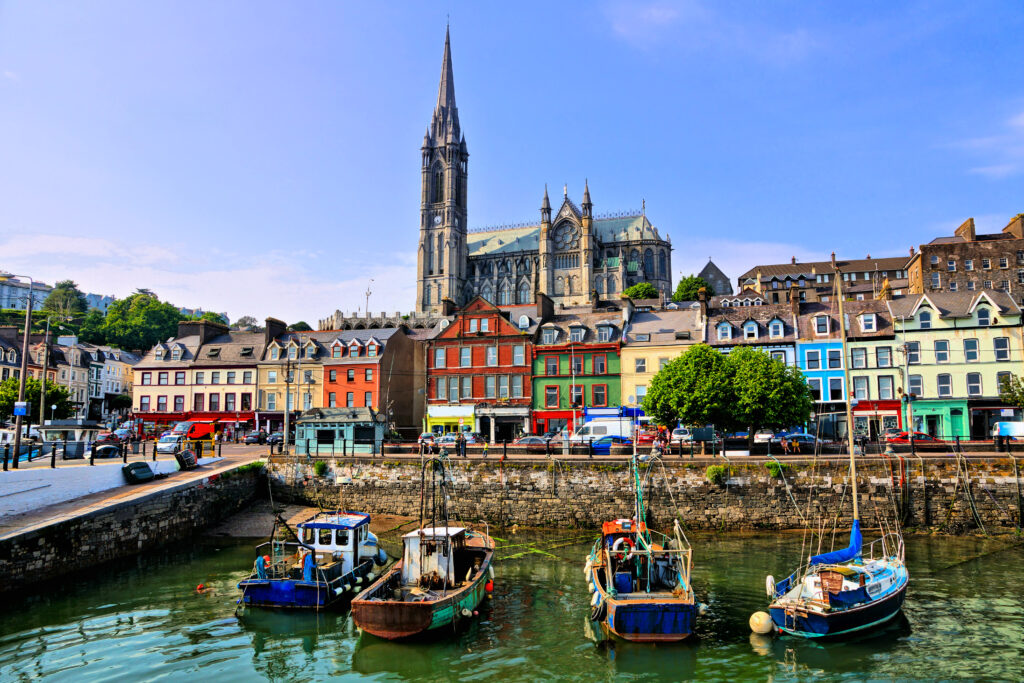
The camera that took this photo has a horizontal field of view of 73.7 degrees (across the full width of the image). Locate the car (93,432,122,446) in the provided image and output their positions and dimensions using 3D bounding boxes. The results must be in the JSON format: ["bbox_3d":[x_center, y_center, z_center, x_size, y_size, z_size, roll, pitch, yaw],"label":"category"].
[{"bbox_3d":[-44.690,10.863,75.228,1.750,1.450,4.100,-1,-7,8],"label":"car"}]

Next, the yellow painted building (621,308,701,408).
[{"bbox_3d":[15.915,3.874,70.941,7.730,14.000,9.800,-2,-7,17],"label":"yellow painted building"}]

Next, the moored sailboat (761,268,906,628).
[{"bbox_3d":[12.425,3.486,25.463,8.300,13.100,2.600,6,-10,-40],"label":"moored sailboat"}]

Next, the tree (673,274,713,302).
[{"bbox_3d":[43.495,-11.178,162.574,10.000,9.500,10.000,-2,-7,17],"label":"tree"}]

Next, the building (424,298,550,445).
[{"bbox_3d":[-1.839,3.508,78.452,12.550,15.710,10.500,-3,-8,20],"label":"building"}]

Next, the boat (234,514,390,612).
[{"bbox_3d":[-7.750,9.053,29.535,3.500,3.150,7.500,-2,-8,12],"label":"boat"}]

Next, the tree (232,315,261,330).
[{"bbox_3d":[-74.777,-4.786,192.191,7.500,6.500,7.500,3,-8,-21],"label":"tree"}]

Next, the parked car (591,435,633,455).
[{"bbox_3d":[6.982,7.672,50.441,4.100,1.440,1.750,-2,-7,15],"label":"parked car"}]

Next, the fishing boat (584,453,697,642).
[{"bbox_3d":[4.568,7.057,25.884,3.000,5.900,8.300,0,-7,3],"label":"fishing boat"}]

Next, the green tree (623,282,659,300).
[{"bbox_3d":[31.292,-10.535,164.510,8.800,7.500,8.800,-2,-7,17],"label":"green tree"}]

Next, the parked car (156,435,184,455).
[{"bbox_3d":[-29.307,8.871,58.858,1.750,1.530,4.100,1,-7,-7],"label":"parked car"}]

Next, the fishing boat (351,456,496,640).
[{"bbox_3d":[-2.650,7.248,26.490,3.000,5.900,8.900,-2,-8,15],"label":"fishing boat"}]

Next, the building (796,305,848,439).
[{"bbox_3d":[29.857,3.029,66.345,4.240,13.370,9.500,-3,-8,20],"label":"building"}]

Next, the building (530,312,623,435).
[{"bbox_3d":[7.849,4.076,73.401,9.140,14.200,9.800,-2,-7,17],"label":"building"}]

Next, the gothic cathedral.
[{"bbox_3d":[11.069,-52.147,203.135,67.000,91.400,37.000,-3,-7,21],"label":"gothic cathedral"}]

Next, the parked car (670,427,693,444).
[{"bbox_3d":[15.608,8.867,62.882,1.750,1.550,4.200,-2,-8,16],"label":"parked car"}]

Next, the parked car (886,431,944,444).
[{"bbox_3d":[32.205,8.014,53.918,4.350,1.450,1.760,-1,-7,6],"label":"parked car"}]

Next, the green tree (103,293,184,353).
[{"bbox_3d":[-73.680,-3.104,136.395,15.500,14.000,15.500,-2,-7,17],"label":"green tree"}]

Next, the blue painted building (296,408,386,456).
[{"bbox_3d":[-13.100,6.982,53.345,6.800,3.600,3.600,-1,-7,6],"label":"blue painted building"}]

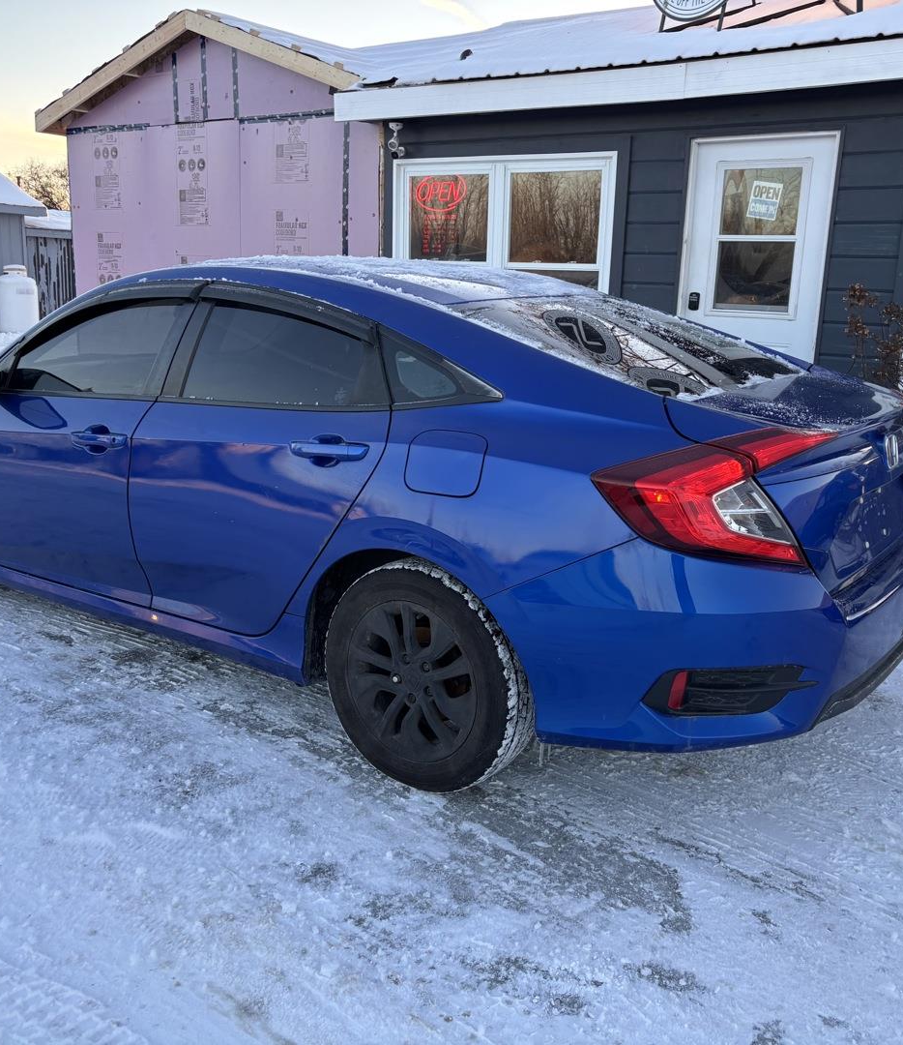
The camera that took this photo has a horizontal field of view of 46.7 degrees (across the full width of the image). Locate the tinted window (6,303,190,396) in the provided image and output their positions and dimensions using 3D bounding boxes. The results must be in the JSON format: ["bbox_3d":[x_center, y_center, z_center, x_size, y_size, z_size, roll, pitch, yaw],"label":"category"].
[{"bbox_3d":[-1.209,-0.603,3.547,0.870,0.360,0.070,12,-9,36],"label":"tinted window"}]

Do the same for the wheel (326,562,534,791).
[{"bbox_3d":[-0.051,0.404,2.831,0.640,0.640,0.215,11,16,34],"label":"wheel"}]

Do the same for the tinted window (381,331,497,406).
[{"bbox_3d":[-0.041,-0.386,2.699,0.410,0.210,0.060,10,-10,31],"label":"tinted window"}]

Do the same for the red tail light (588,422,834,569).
[{"bbox_3d":[0.605,-0.065,2.403,0.450,0.320,0.380,11,16,34],"label":"red tail light"}]

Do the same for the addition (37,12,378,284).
[{"bbox_3d":[-1.197,-2.922,10.789,4.500,3.500,4.000,10,15,33],"label":"addition"}]

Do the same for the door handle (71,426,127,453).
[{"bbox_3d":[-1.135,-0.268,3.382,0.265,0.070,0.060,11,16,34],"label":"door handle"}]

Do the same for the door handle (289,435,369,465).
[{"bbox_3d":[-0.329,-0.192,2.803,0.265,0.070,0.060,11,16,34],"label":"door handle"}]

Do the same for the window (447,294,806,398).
[{"bbox_3d":[0.560,-0.571,3.171,0.770,0.120,1.200,28,25,29],"label":"window"}]

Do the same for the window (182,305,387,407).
[{"bbox_3d":[-0.479,-0.486,3.017,0.860,0.350,0.070,11,-9,34],"label":"window"}]

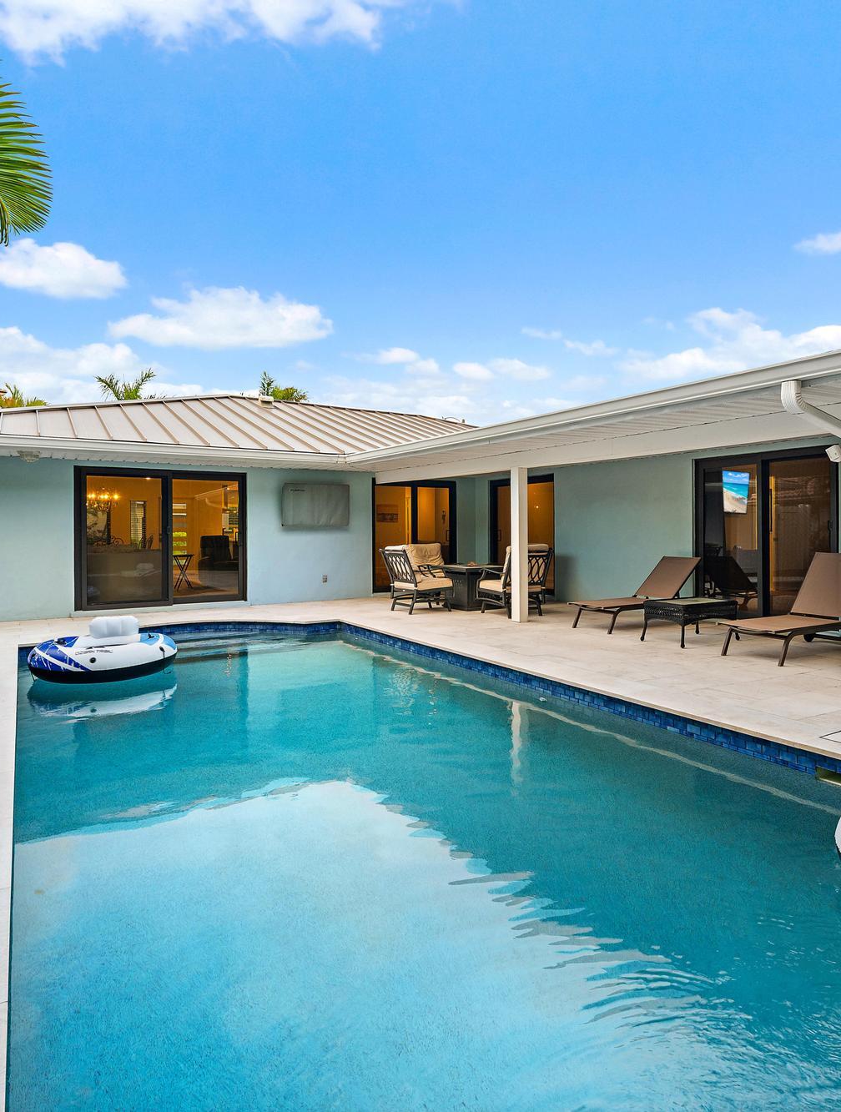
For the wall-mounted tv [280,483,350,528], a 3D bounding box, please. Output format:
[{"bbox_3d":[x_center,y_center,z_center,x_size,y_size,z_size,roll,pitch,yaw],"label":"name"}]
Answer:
[{"bbox_3d":[-1.738,-0.832,10.843,1.160,0.700,0.110,-2,3,-32],"label":"wall-mounted tv"}]

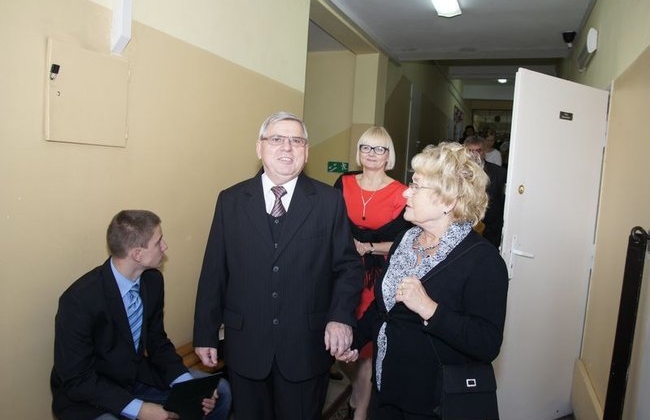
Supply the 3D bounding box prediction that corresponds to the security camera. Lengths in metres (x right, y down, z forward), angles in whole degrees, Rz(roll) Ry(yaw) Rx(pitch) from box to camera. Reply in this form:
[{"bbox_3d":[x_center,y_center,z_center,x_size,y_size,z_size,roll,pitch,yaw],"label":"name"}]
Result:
[{"bbox_3d":[2.413,-1.681,4.450,0.120,0.130,0.160,6,6,23],"label":"security camera"}]

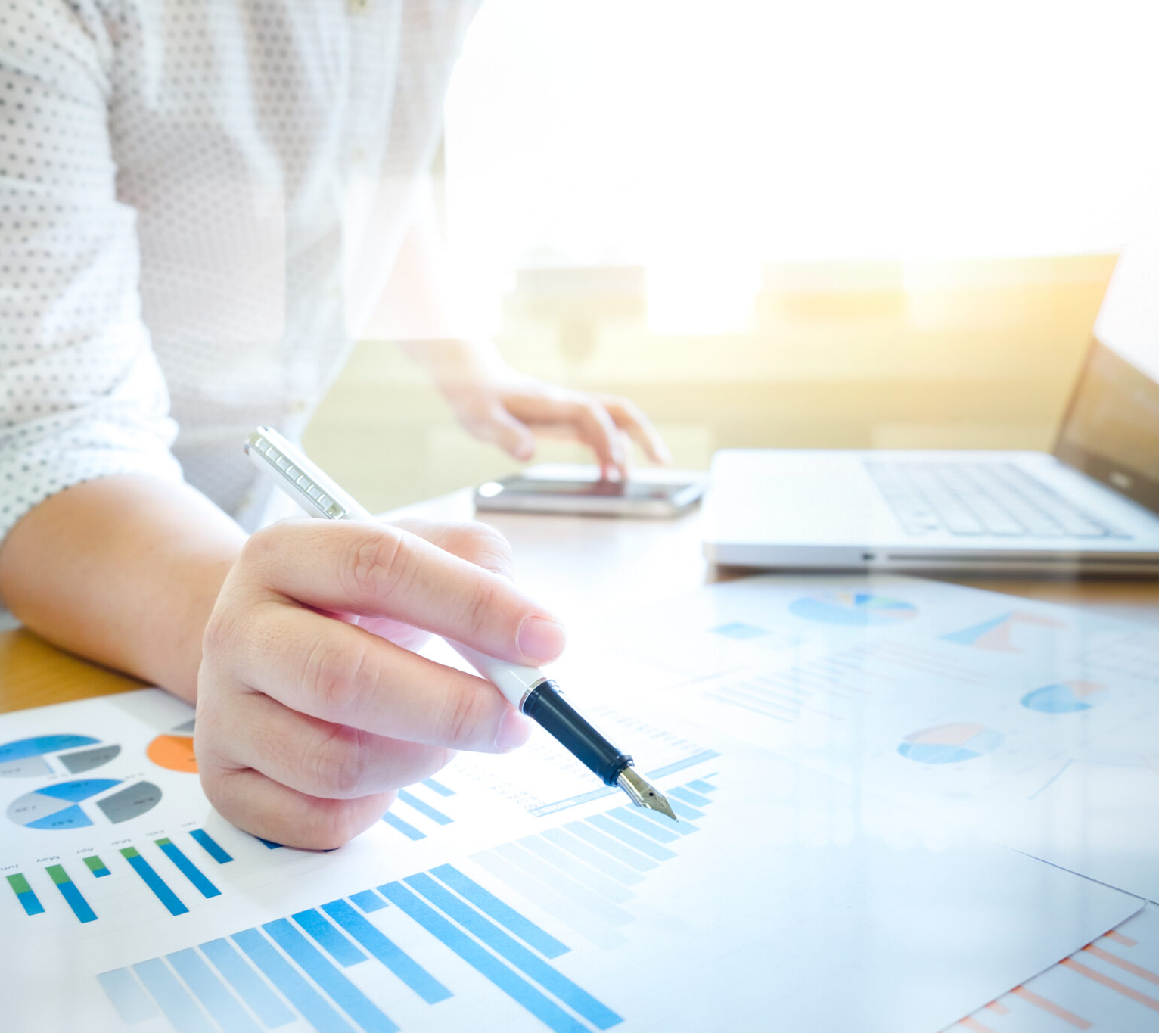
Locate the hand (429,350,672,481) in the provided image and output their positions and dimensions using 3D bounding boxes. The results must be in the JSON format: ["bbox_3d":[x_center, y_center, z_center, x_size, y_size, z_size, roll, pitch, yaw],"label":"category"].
[{"bbox_3d":[-0.021,-0.073,0.830,0.172,0.088,0.095,0,11,0],"label":"hand"}]

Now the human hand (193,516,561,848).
[{"bbox_3d":[-0.054,0.037,0.322,0.103,0.082,0.085,4,12,25],"label":"human hand"}]

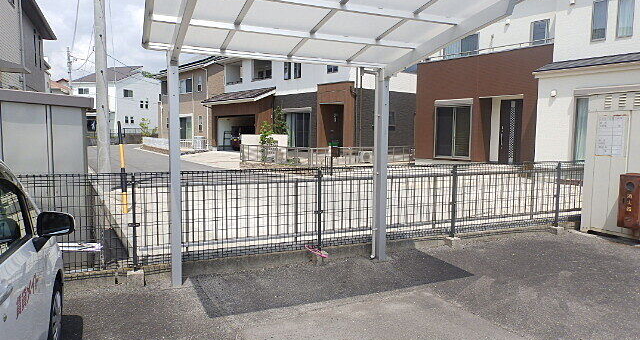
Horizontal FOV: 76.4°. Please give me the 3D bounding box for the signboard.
[{"bbox_3d":[4.312,-0.504,6.026,0.020,0.600,0.450,-1,5,-21],"label":"signboard"}]

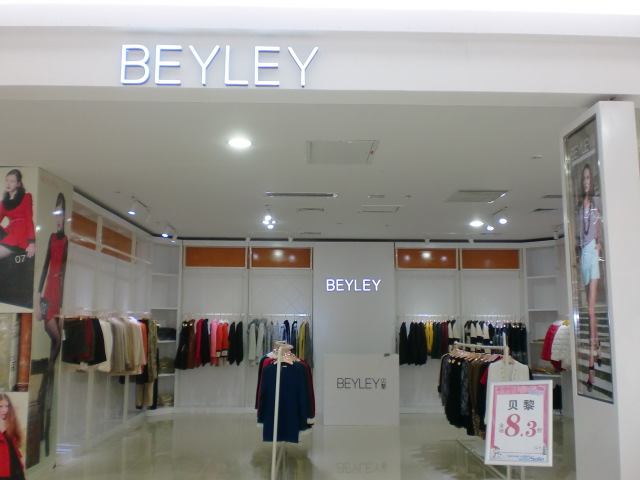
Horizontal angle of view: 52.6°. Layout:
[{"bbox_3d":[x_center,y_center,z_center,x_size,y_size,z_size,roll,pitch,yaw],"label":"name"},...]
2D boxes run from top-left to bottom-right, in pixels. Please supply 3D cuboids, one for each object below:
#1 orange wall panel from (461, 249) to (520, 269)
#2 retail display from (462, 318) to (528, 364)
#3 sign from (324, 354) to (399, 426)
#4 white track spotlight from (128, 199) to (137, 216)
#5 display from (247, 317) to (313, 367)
[{"bbox_3d":[2.993,0.325,11.365,1.040,0.350,0.050,0,-8,-1],"label":"orange wall panel"},{"bbox_3d":[2.968,1.721,10.992,1.010,0.770,0.480,0,-7,-1],"label":"retail display"},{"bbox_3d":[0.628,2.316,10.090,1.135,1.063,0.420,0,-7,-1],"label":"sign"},{"bbox_3d":[-2.344,-0.408,8.064,0.090,0.210,0.100,-5,-9,35],"label":"white track spotlight"},{"bbox_3d":[-0.686,1.710,10.919,1.120,0.825,0.480,0,-7,-1],"label":"display"}]

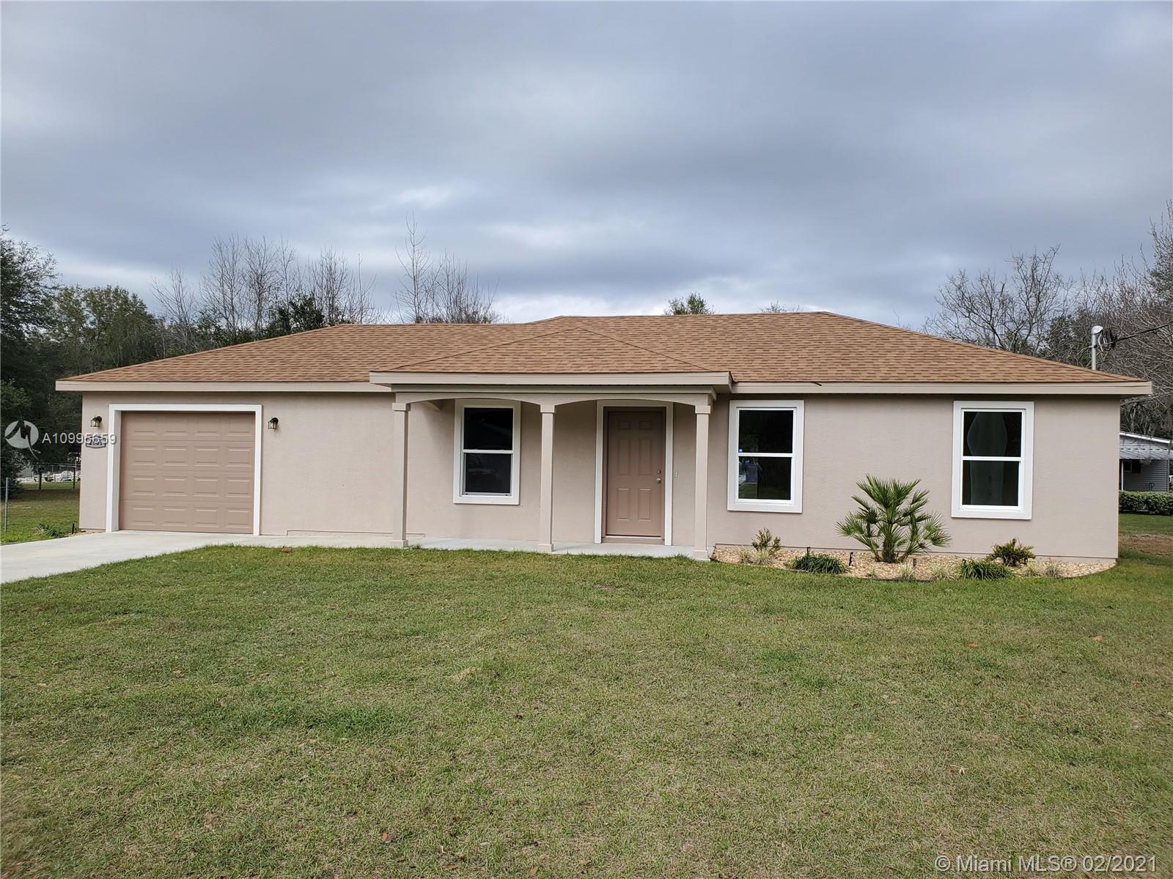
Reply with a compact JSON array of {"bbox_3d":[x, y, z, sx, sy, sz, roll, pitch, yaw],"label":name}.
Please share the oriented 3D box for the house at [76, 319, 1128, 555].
[{"bbox_3d":[-0.146,-0.416,17.361,17.812,4.344,10.156,1,0,11],"label":"house"}]

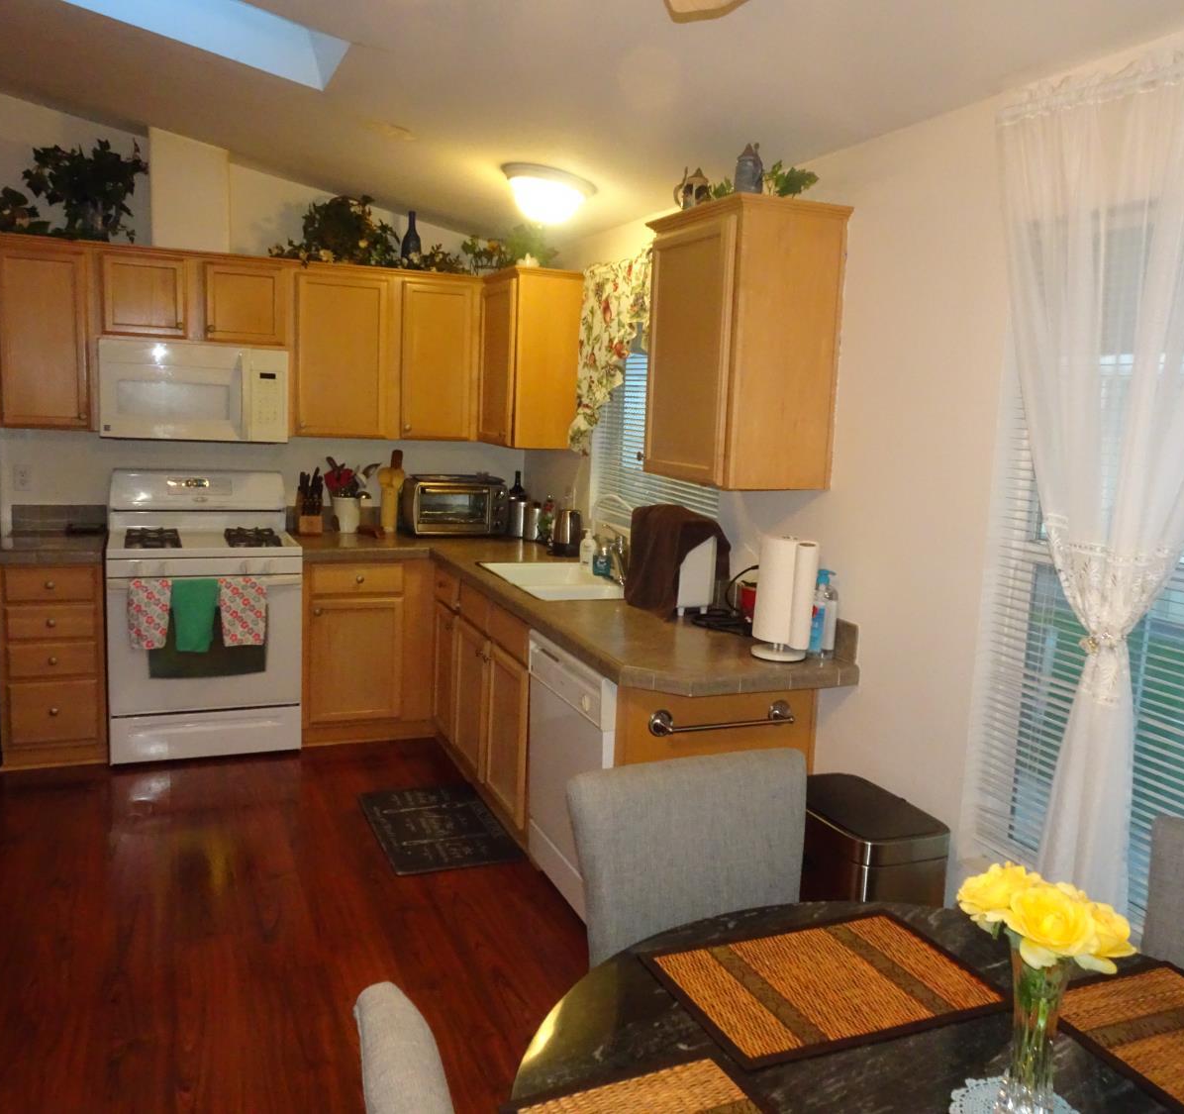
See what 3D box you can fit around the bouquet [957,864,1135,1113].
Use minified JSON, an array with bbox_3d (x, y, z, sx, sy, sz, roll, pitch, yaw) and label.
[{"bbox_3d":[0.543,0.534,1.249,0.217,0.298,0.172,7,10,26],"label":"bouquet"}]

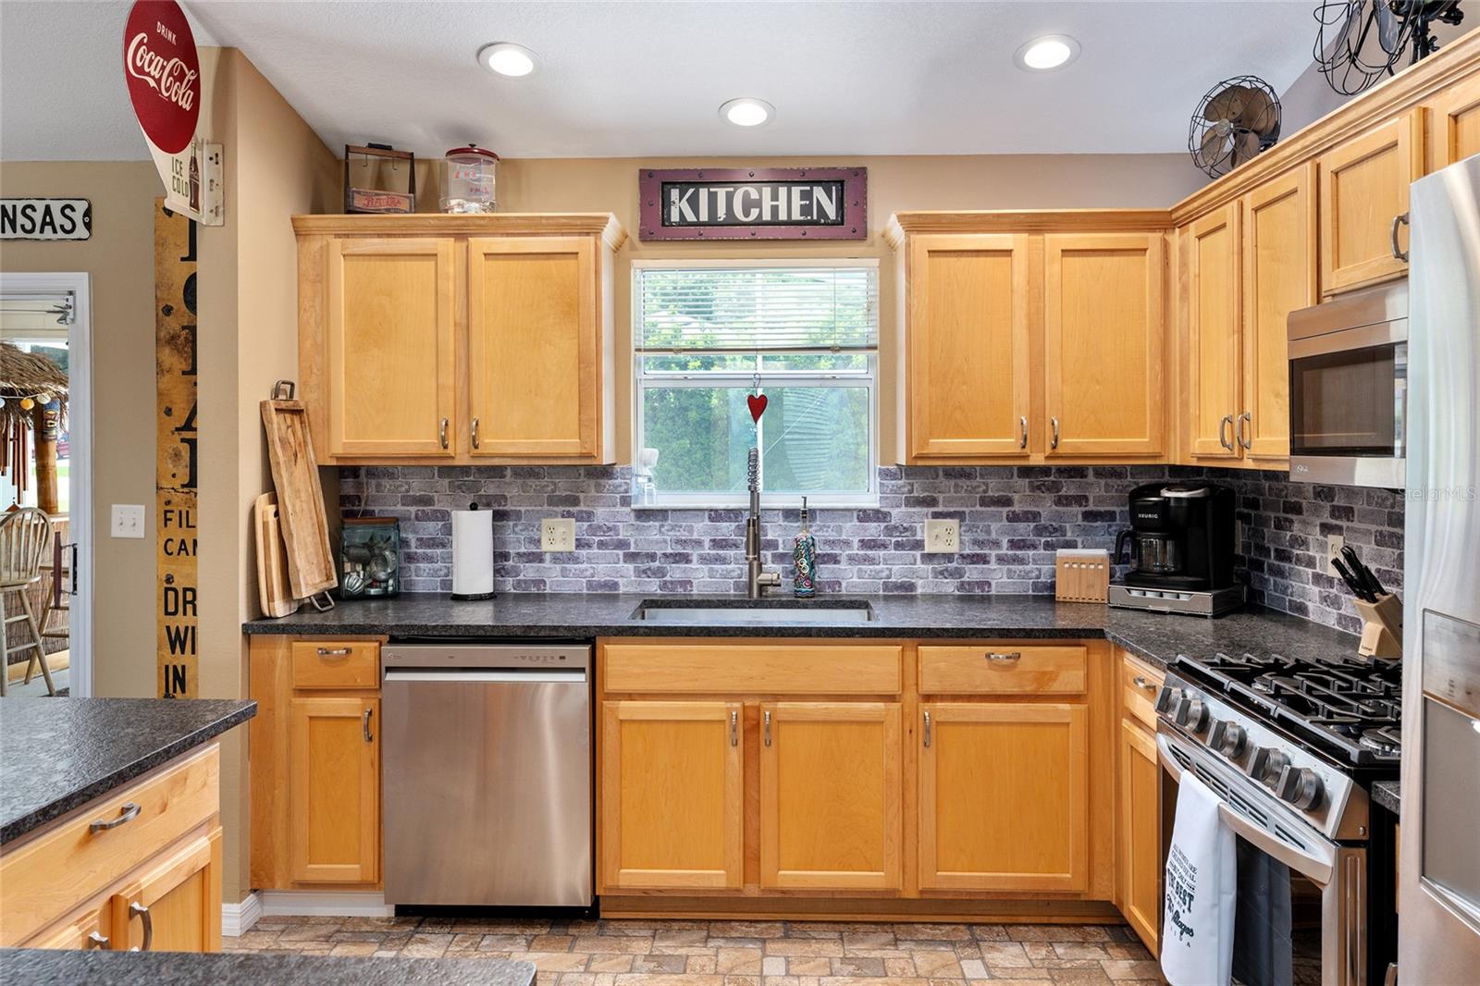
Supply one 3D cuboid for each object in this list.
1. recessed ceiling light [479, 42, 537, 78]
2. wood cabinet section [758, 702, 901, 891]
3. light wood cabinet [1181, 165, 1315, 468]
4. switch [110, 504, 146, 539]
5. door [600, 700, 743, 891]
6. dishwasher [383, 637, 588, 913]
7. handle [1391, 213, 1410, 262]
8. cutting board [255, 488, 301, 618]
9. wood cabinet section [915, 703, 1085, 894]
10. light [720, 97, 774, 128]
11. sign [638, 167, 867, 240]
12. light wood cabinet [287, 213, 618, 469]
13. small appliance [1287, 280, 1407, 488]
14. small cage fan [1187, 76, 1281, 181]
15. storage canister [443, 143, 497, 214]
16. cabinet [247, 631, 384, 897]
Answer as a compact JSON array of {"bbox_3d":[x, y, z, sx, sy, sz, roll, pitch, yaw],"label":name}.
[{"bbox_3d":[-0.675,-1.266,2.885,0.188,0.025,0.188,0,-9,2],"label":"recessed ceiling light"},{"bbox_3d":[0.264,0.879,2.848,0.412,0.543,0.040,0,1,2],"label":"wood cabinet section"},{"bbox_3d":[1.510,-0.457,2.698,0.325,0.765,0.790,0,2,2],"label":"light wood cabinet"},{"bbox_3d":[-2.196,0.104,3.542,0.117,0.117,0.014,0,2,2],"label":"switch"},{"bbox_3d":[-0.195,0.879,2.863,0.411,0.545,0.040,0,1,2],"label":"door"},{"bbox_3d":[-0.720,0.806,3.146,0.605,0.780,0.610,0,2,2],"label":"dishwasher"},{"bbox_3d":[1.311,-0.506,1.960,0.033,0.102,0.016,0,2,2],"label":"handle"},{"bbox_3d":[-1.420,0.183,3.070,0.035,0.375,0.260,-5,2,2],"label":"cutting board"},{"bbox_3d":[0.757,0.876,2.832,0.488,0.541,0.040,0,1,2],"label":"wood cabinet section"},{"bbox_3d":[0.024,-1.214,3.150,0.185,0.030,0.185,0,-7,0],"label":"light"},{"bbox_3d":[0.045,-1.005,3.430,0.792,0.247,0.030,0,2,2],"label":"sign"},{"bbox_3d":[-0.910,-0.486,3.310,1.010,0.790,0.350,0,2,2],"label":"light wood cabinet"},{"bbox_3d":[1.459,-0.214,1.915,0.400,0.410,0.755,0,2,2],"label":"small appliance"},{"bbox_3d":[1.443,-1.020,2.846,0.220,0.345,0.285,-1,2,-33],"label":"small cage fan"},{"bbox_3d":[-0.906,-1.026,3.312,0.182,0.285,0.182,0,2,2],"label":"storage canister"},{"bbox_3d":[-1.224,0.780,3.180,0.400,0.760,0.610,0,2,2],"label":"cabinet"}]

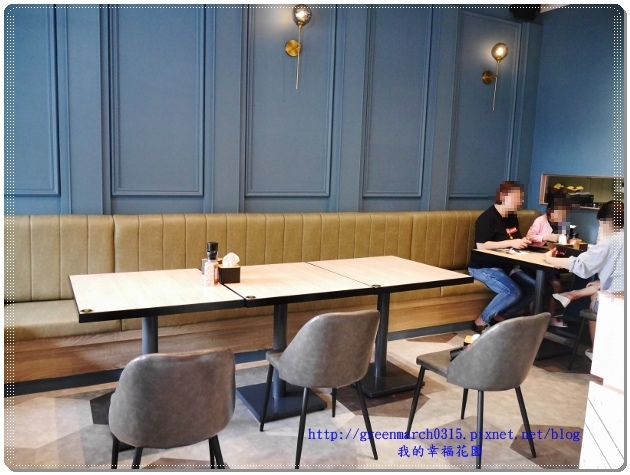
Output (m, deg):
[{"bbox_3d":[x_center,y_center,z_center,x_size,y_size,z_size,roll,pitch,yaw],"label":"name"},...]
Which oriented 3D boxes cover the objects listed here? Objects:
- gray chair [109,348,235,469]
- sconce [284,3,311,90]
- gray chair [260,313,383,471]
[{"bbox_3d":[-0.526,0.716,1.960,0.457,0.765,0.527,-1,8,-20],"label":"gray chair"},{"bbox_3d":[-0.116,-1.513,4.072,0.164,0.651,0.184,-2,8,-29],"label":"sconce"},{"bbox_3d":[0.033,0.667,2.510,0.457,0.765,0.527,-1,8,-25],"label":"gray chair"}]

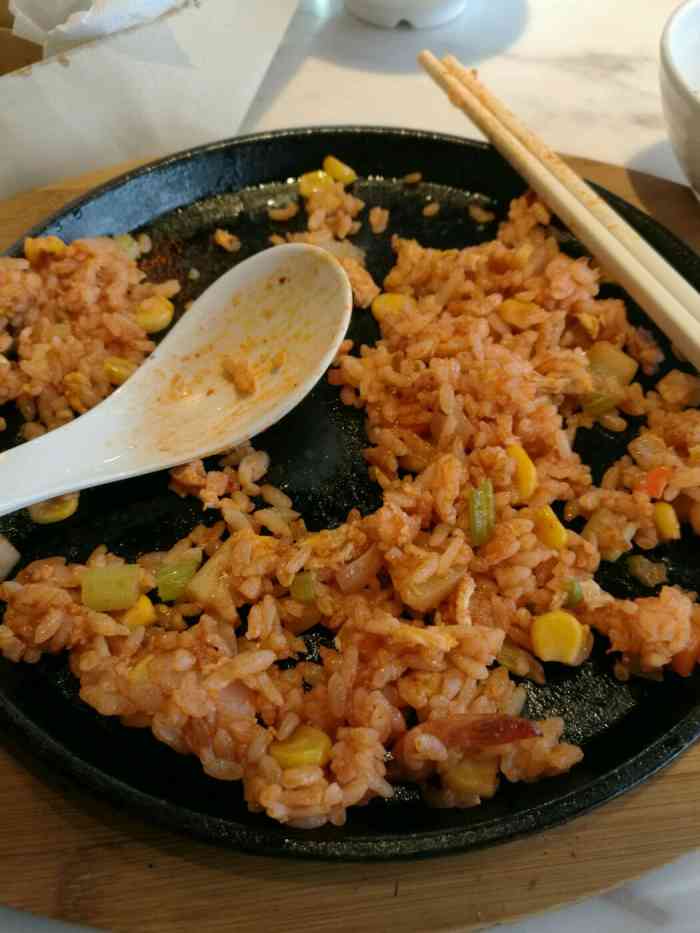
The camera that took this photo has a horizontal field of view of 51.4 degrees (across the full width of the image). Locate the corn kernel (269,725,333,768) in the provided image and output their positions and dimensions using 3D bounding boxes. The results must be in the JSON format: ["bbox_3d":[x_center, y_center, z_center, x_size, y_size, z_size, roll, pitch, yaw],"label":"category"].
[{"bbox_3d":[-0.009,0.050,0.130,0.011,0.006,0.008,-4,63,-4],"label":"corn kernel"}]

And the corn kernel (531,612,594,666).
[{"bbox_3d":[0.043,0.035,0.147,0.010,0.006,0.011,-16,58,26],"label":"corn kernel"}]

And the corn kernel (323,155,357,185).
[{"bbox_3d":[-0.003,-0.097,0.238,0.011,0.005,0.007,39,80,8],"label":"corn kernel"}]

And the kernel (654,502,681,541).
[{"bbox_3d":[0.071,0.012,0.162,0.005,0.006,0.009,-9,63,4],"label":"kernel"}]

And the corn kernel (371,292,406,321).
[{"bbox_3d":[0.011,-0.043,0.196,0.011,0.006,0.008,6,74,3],"label":"corn kernel"}]

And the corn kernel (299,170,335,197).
[{"bbox_3d":[-0.010,-0.090,0.232,0.011,0.005,0.008,-15,57,-10],"label":"corn kernel"}]

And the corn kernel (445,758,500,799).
[{"bbox_3d":[0.022,0.056,0.130,0.010,0.006,0.008,-7,59,0],"label":"corn kernel"}]

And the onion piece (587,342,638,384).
[{"bbox_3d":[0.069,-0.027,0.192,0.009,0.005,0.011,-28,60,-18],"label":"onion piece"}]

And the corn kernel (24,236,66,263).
[{"bbox_3d":[-0.087,-0.062,0.207,0.011,0.005,0.006,7,56,4],"label":"corn kernel"}]

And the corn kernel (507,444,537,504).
[{"bbox_3d":[0.038,0.002,0.164,0.005,0.006,0.012,-11,57,-7],"label":"corn kernel"}]

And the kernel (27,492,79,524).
[{"bbox_3d":[-0.069,0.008,0.171,0.011,0.004,0.009,-15,57,-10],"label":"kernel"}]

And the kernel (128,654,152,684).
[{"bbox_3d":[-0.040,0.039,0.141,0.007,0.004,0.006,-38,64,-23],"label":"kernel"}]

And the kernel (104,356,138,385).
[{"bbox_3d":[-0.059,-0.024,0.185,0.009,0.005,0.007,20,58,13],"label":"kernel"}]

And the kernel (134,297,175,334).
[{"bbox_3d":[-0.052,-0.040,0.194,0.010,0.006,0.009,-18,86,-11],"label":"kernel"}]

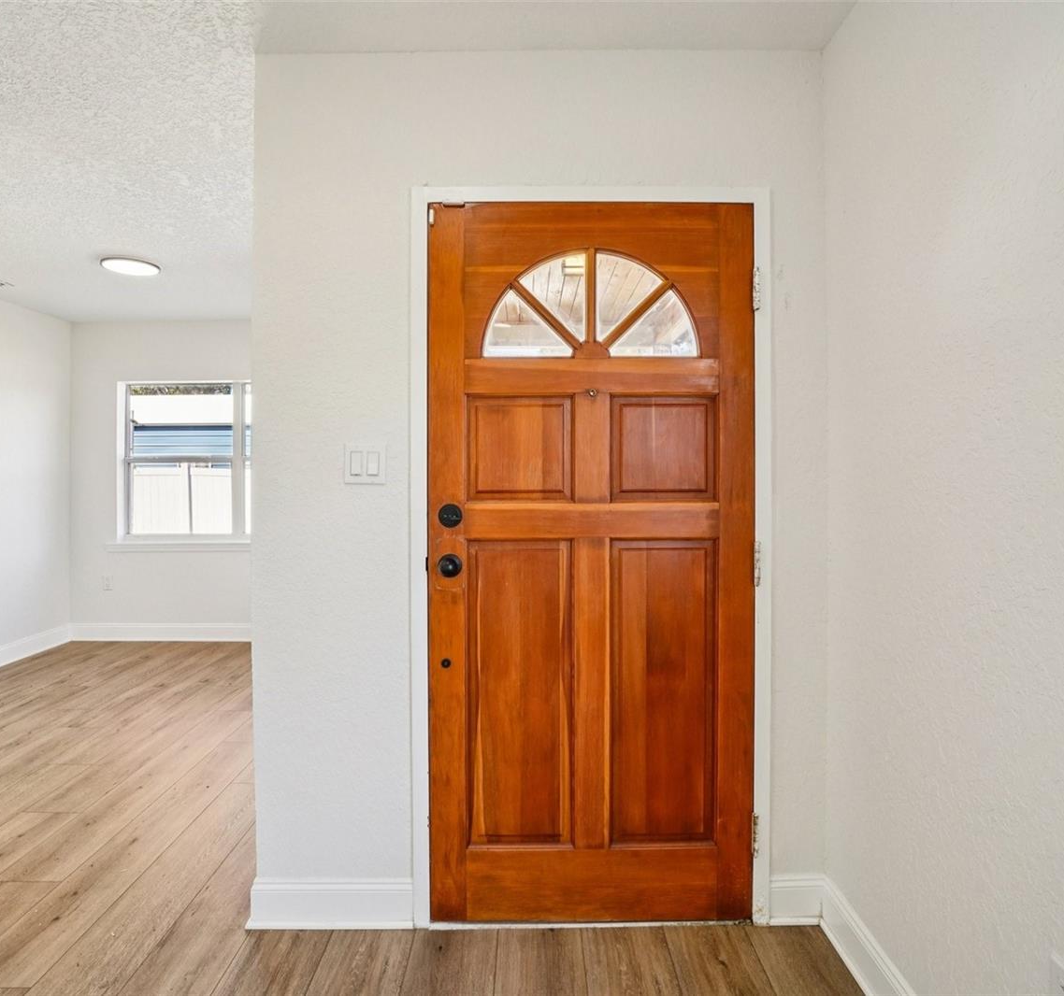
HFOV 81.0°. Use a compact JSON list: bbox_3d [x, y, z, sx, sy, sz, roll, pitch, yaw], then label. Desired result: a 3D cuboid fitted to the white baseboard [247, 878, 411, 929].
[{"bbox_3d":[-0.564,1.137,1.746,0.465,0.132,0.024,0,0,0],"label":"white baseboard"}]

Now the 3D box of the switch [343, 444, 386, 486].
[{"bbox_3d":[-0.467,-0.094,1.747,0.116,0.114,0.012,0,0,0],"label":"switch"}]

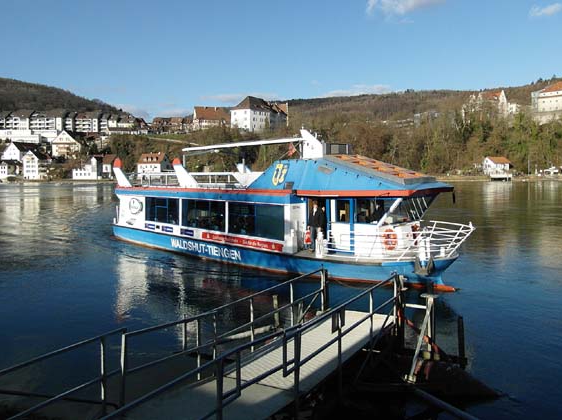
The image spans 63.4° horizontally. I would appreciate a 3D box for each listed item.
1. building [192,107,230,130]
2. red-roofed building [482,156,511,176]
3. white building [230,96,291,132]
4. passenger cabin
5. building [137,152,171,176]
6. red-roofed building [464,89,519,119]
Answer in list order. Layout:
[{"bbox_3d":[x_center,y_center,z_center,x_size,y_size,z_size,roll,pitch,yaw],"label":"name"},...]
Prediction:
[{"bbox_3d":[-43.991,-57.600,288.000,24.000,15.000,13.000,-2,4,-20],"label":"building"},{"bbox_3d":[108.488,-21.547,228.000,10.000,9.500,8.000,-1,4,-13],"label":"red-roofed building"},{"bbox_3d":[-13.747,-58.349,278.000,15.500,22.000,35.000,3,5,37],"label":"white building"},{"bbox_3d":[-1.513,-0.959,20.391,17.700,4.500,4.000,4,6,45],"label":"passenger cabin"},{"bbox_3d":[-68.654,-23.692,245.000,13.000,13.500,10.500,1,4,12],"label":"building"},{"bbox_3d":[115.110,-57.830,250.000,25.000,17.000,13.000,4,6,43],"label":"red-roofed building"}]

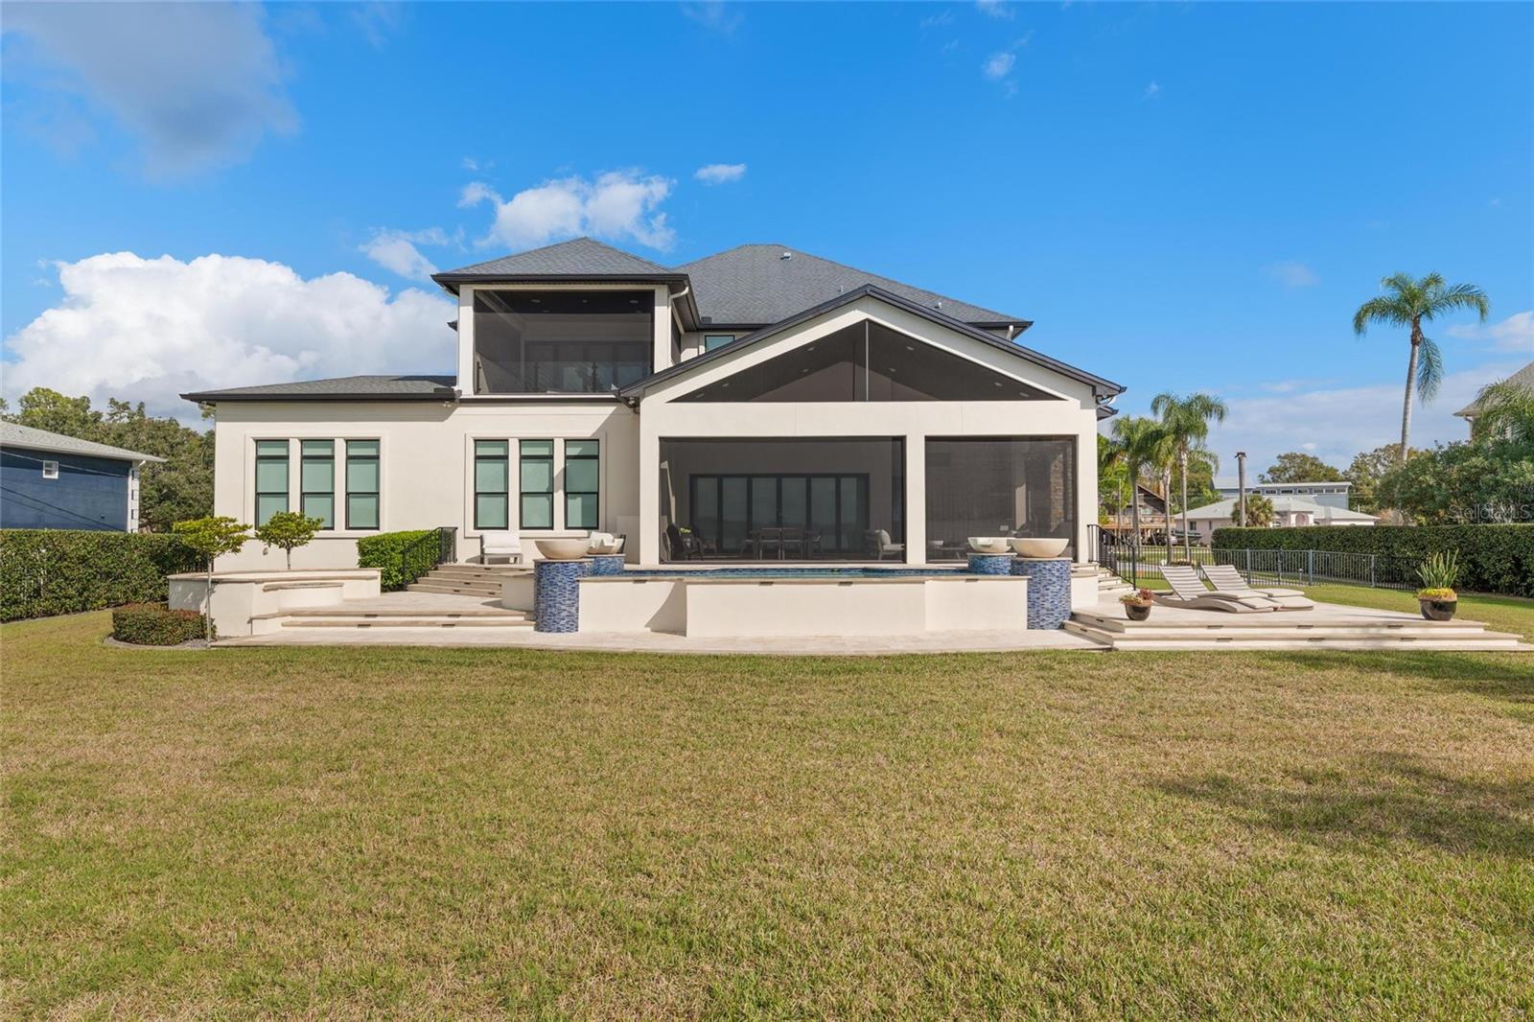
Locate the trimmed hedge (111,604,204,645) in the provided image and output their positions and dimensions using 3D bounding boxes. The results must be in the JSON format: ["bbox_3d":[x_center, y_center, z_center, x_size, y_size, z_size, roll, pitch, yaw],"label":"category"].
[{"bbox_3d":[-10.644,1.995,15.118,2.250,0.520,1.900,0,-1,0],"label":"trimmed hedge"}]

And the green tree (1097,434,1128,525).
[{"bbox_3d":[26.800,-1.900,70.000,7.000,10.000,7.000,0,-1,0],"label":"green tree"}]

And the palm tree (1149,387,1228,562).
[{"bbox_3d":[21.072,-1.642,42.710,3.700,8.500,3.600,0,-1,0],"label":"palm tree"}]

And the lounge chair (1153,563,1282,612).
[{"bbox_3d":[8.254,1.402,15.798,0.782,0.786,1.954,0,-1,-24],"label":"lounge chair"}]

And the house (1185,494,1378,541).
[{"bbox_3d":[52.043,0.831,86.926,14.400,5.143,10.800,0,-1,0],"label":"house"}]

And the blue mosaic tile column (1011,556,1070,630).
[{"bbox_3d":[4.942,1.460,15.303,1.070,1.224,1.070,0,-1,0],"label":"blue mosaic tile column"}]

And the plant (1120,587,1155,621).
[{"bbox_3d":[6.317,1.561,14.492,0.580,0.570,0.550,0,-1,0],"label":"plant"}]

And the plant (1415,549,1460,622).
[{"bbox_3d":[10.855,1.173,13.765,0.699,1.146,0.699,0,-1,0],"label":"plant"}]

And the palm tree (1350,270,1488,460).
[{"bbox_3d":[25.100,-3.544,32.960,4.400,11.900,4.300,0,-1,0],"label":"palm tree"}]

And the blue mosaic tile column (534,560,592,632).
[{"bbox_3d":[-3.831,1.566,16.021,1.050,1.330,1.050,0,-1,0],"label":"blue mosaic tile column"}]

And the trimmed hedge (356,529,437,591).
[{"bbox_3d":[-9.563,1.247,21.996,1.286,1.419,2.057,0,-1,-3],"label":"trimmed hedge"}]

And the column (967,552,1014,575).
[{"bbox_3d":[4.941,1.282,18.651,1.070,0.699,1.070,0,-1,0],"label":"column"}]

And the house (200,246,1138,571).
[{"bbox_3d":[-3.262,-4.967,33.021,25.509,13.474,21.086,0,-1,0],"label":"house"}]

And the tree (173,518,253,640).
[{"bbox_3d":[-9.590,1.160,14.735,1.220,2.170,1.180,0,-1,0],"label":"tree"}]

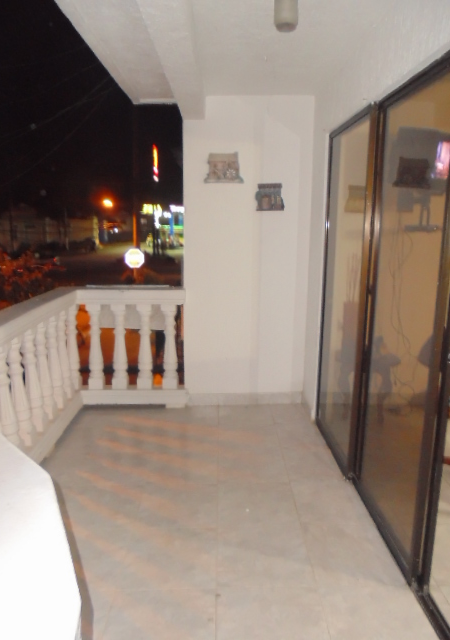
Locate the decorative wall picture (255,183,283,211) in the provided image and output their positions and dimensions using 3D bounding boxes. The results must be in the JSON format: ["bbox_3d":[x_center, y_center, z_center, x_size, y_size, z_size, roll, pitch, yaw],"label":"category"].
[{"bbox_3d":[0.344,-0.935,3.654,0.210,0.205,0.040,0,12,-1],"label":"decorative wall picture"}]

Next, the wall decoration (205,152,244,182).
[{"bbox_3d":[-0.009,-1.144,3.607,0.300,0.215,0.040,0,12,-1],"label":"wall decoration"}]

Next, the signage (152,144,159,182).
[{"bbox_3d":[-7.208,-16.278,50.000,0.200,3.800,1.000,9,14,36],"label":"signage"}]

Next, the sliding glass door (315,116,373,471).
[{"bbox_3d":[0.714,-0.159,3.017,0.050,2.020,0.820,0,12,-1],"label":"sliding glass door"}]

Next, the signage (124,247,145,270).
[{"bbox_3d":[-3.415,-2.355,18.200,0.750,0.750,0.040,-2,12,-10],"label":"signage"}]

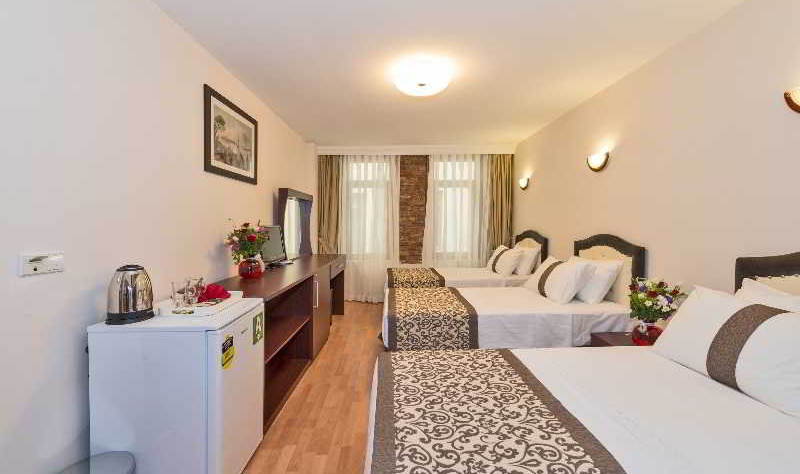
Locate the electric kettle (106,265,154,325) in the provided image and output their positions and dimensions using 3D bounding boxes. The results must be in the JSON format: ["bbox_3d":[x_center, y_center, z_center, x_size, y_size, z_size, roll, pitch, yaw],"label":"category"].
[{"bbox_3d":[-1.292,0.270,1.505,0.180,0.260,0.210,-1,2,-27],"label":"electric kettle"}]

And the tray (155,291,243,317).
[{"bbox_3d":[-1.074,0.366,1.710,0.280,0.045,0.350,0,2,0],"label":"tray"}]

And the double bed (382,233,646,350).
[{"bbox_3d":[0.892,0.569,2.900,2.080,1.190,1.020,0,2,0],"label":"double bed"}]

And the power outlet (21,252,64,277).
[{"bbox_3d":[-1.380,0.099,1.200,0.022,0.082,0.145,0,2,0],"label":"power outlet"}]

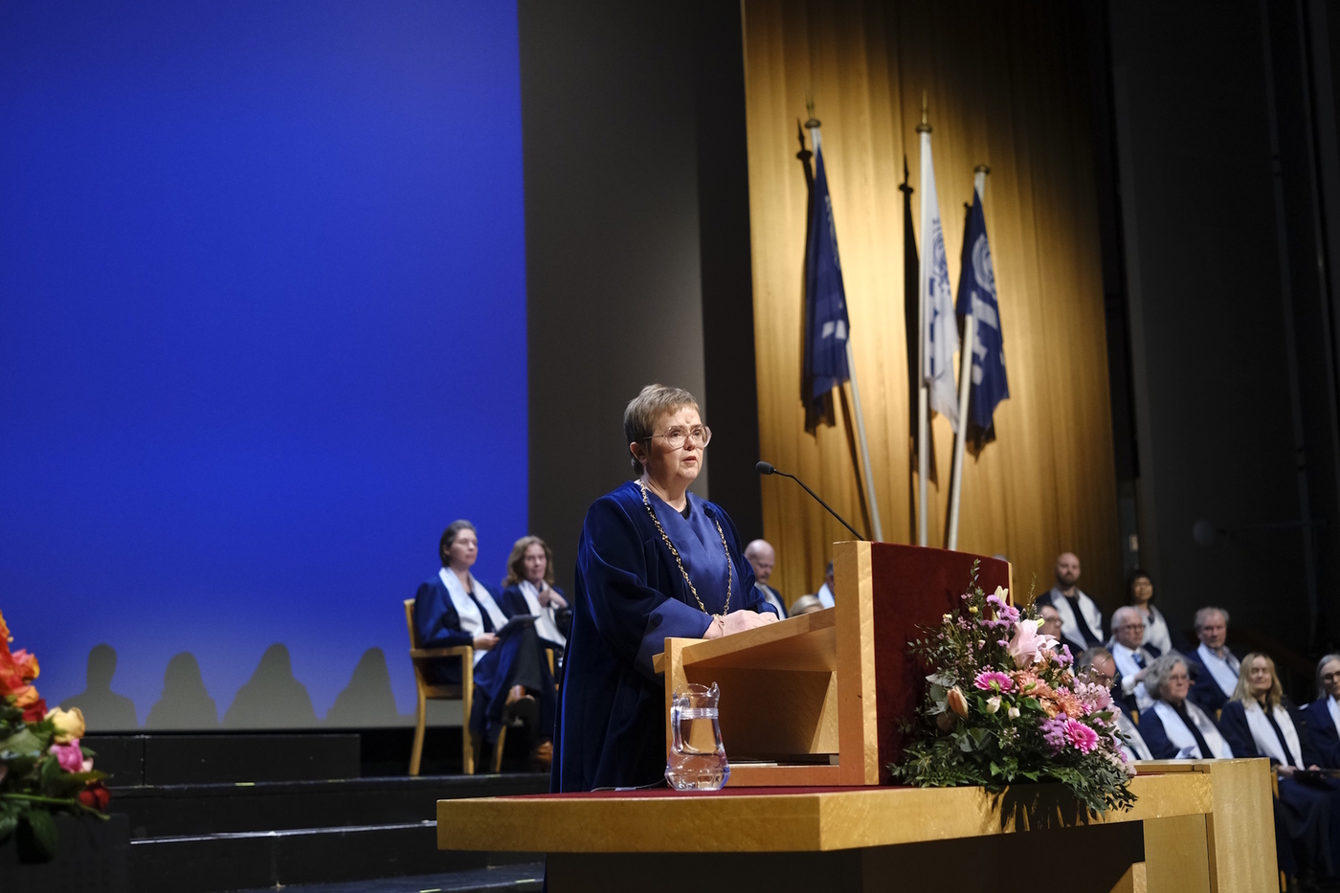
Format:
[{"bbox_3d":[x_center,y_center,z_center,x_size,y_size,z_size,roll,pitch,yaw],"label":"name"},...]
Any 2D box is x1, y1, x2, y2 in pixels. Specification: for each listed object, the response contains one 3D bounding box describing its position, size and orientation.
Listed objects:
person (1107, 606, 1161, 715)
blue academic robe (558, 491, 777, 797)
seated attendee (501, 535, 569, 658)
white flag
[{"bbox_3d":[2.588,1.467,9.818,0.600,1.280,0.820,4,-11,-32],"label":"person"},{"bbox_3d":[-0.004,0.723,4.200,0.560,1.320,0.600,-11,-13,42],"label":"blue academic robe"},{"bbox_3d":[-0.594,1.051,9.439,0.580,1.240,0.800,7,-13,-42],"label":"seated attendee"},{"bbox_3d":[1.652,-1.013,11.400,0.270,1.880,0.220,3,-11,-25],"label":"white flag"}]

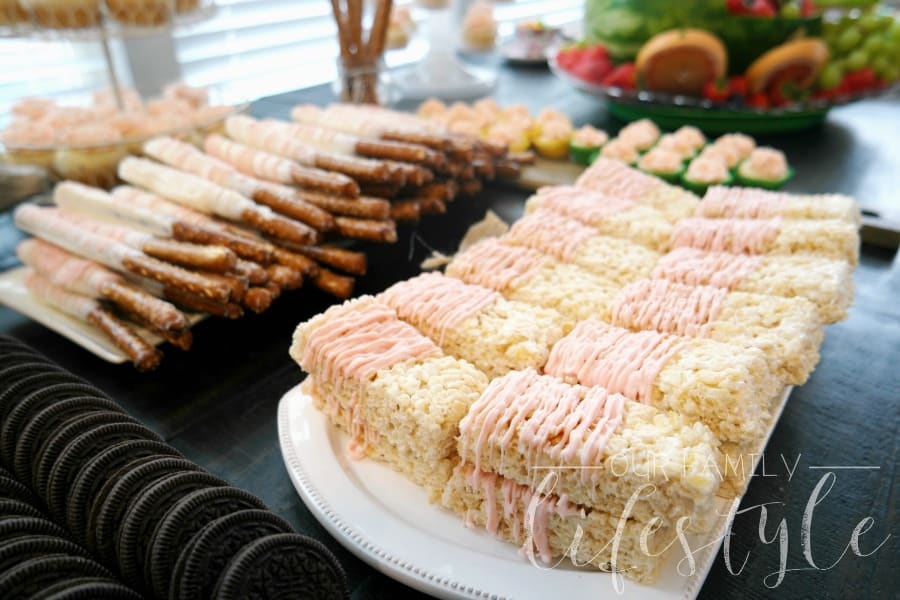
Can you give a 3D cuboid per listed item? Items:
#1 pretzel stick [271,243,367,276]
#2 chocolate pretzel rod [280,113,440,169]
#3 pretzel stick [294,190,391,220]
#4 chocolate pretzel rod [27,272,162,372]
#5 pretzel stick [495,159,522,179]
[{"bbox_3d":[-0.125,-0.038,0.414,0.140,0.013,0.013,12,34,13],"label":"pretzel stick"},{"bbox_3d":[-0.092,-0.146,0.544,0.183,0.016,0.016,19,36,24],"label":"chocolate pretzel rod"},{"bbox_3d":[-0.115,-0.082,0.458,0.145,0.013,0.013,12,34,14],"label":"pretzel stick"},{"bbox_3d":[-0.206,0.008,0.336,0.145,0.014,0.014,21,37,33],"label":"chocolate pretzel rod"},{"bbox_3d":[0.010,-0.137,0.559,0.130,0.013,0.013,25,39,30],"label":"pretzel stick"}]

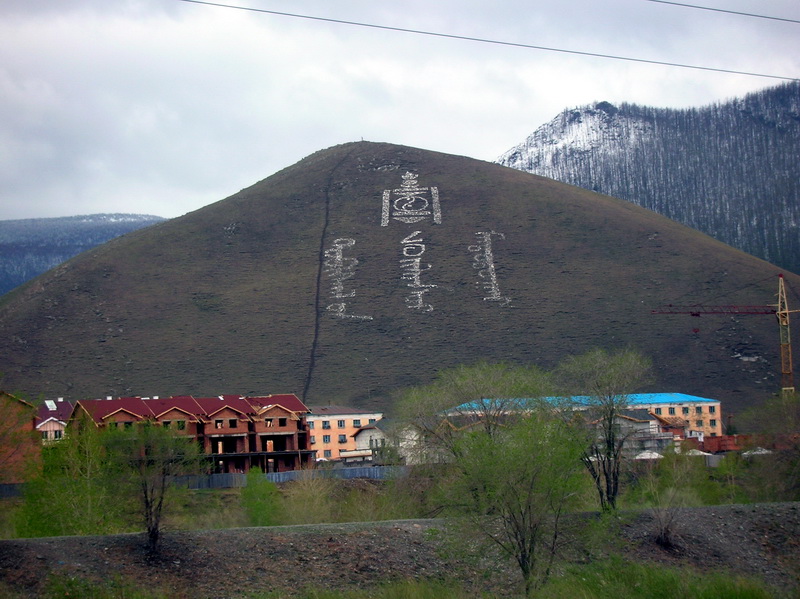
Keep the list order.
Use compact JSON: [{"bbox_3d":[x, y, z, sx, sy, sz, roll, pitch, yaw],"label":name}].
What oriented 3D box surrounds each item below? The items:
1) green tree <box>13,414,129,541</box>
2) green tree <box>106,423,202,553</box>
[{"bbox_3d":[-16.175,8.666,116.000,5.400,6.200,5.000,-3,-3,0],"label":"green tree"},{"bbox_3d":[-10.421,7.980,100.000,3.900,5.400,3.800,-3,-3,0],"label":"green tree"}]

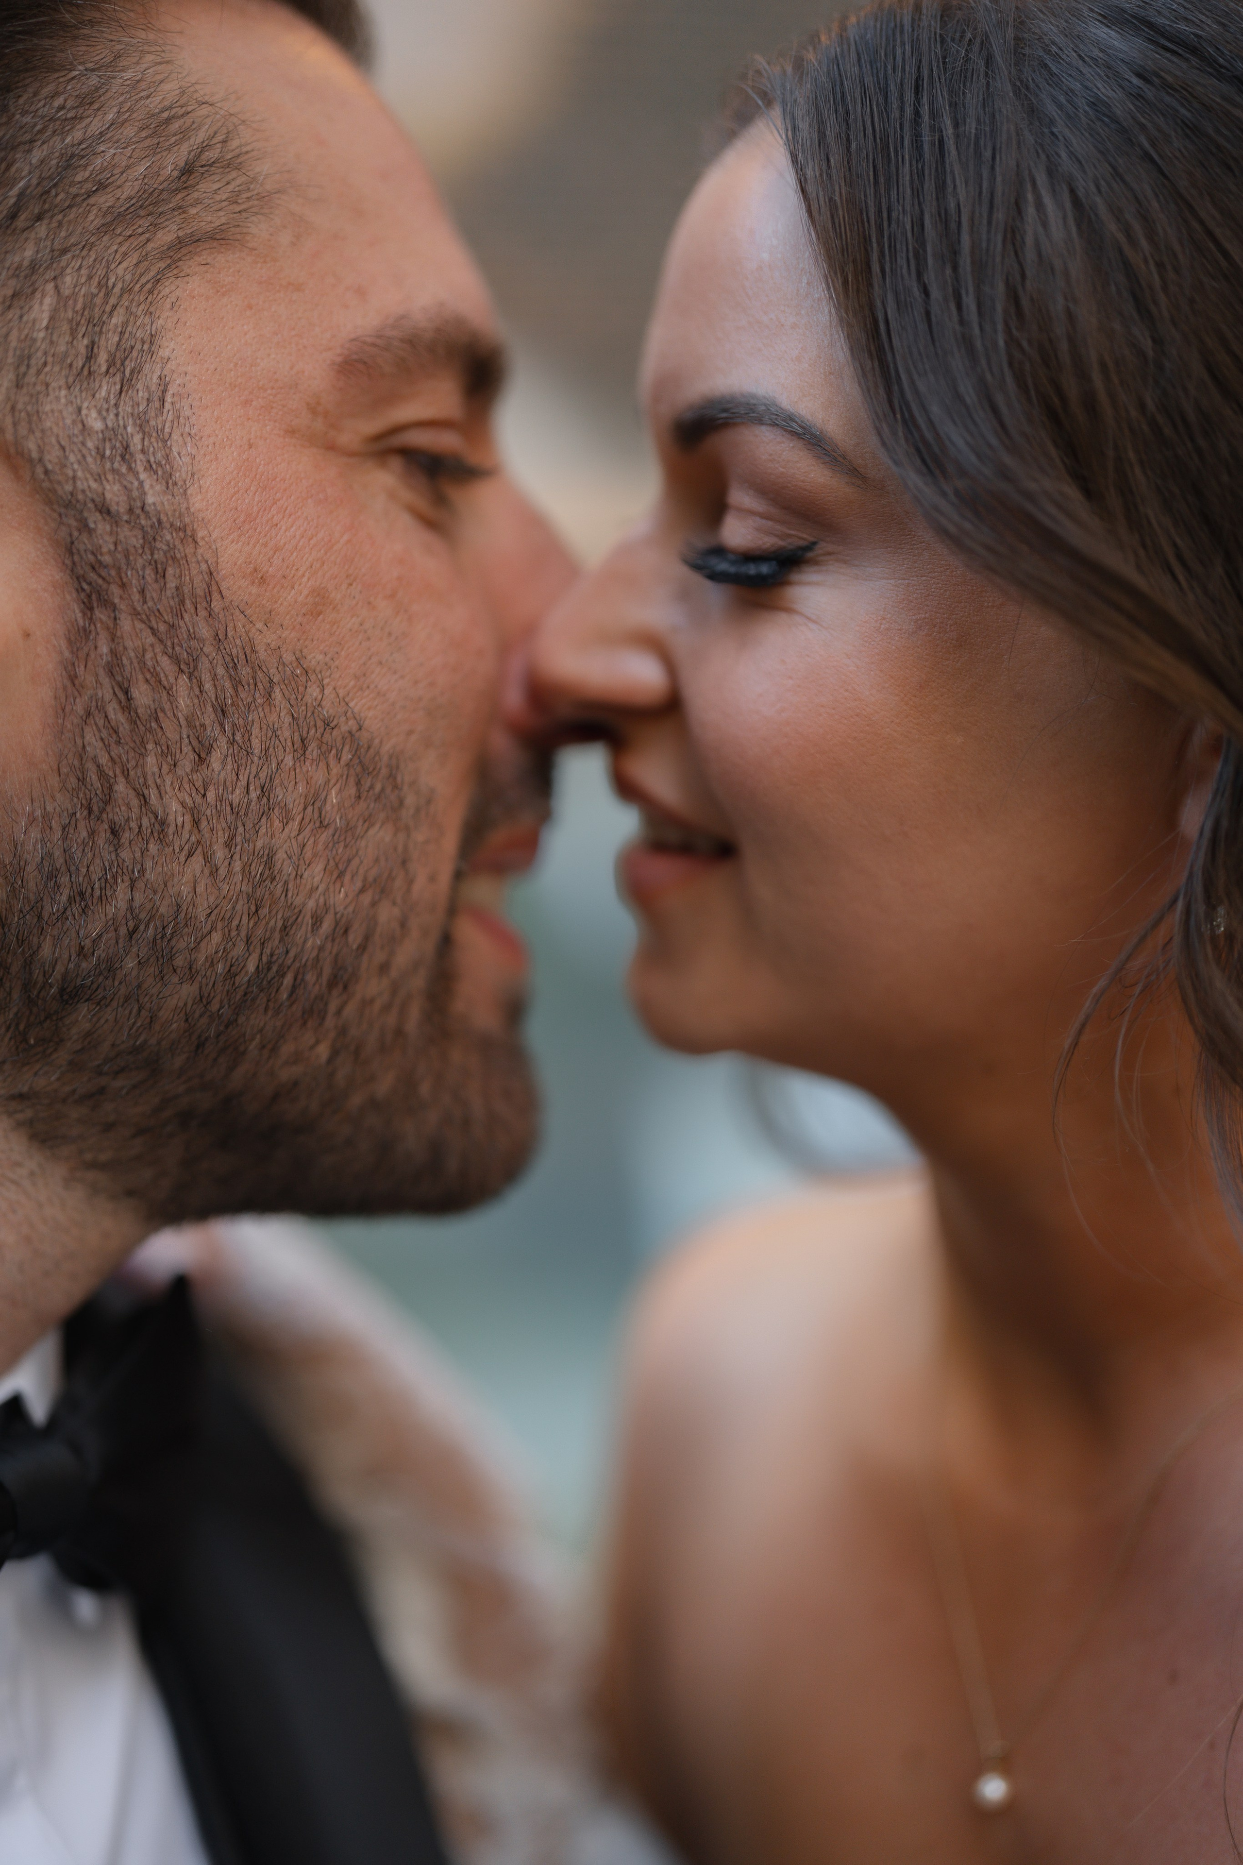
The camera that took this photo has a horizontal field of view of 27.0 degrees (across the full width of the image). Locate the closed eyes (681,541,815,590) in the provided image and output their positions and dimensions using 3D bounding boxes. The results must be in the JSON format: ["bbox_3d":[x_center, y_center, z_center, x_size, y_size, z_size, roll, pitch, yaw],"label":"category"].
[{"bbox_3d":[0.026,-0.075,0.525,0.012,0.011,0.031,6,-2,-34],"label":"closed eyes"}]

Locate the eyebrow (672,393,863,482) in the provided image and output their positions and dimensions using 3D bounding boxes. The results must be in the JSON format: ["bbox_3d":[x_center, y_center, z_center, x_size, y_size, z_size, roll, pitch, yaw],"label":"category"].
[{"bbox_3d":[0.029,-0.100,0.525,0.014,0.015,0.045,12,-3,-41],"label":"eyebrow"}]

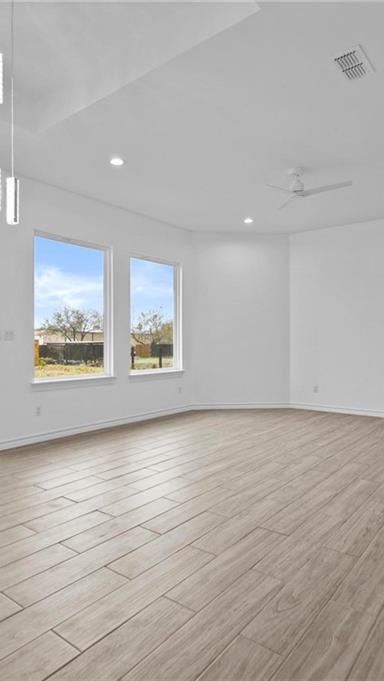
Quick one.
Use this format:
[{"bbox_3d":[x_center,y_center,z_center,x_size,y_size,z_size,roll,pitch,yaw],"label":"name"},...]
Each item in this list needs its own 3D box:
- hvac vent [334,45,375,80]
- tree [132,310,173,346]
[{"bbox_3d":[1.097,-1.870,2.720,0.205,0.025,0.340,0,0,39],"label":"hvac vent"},{"bbox_3d":[-4.350,-0.750,41.000,4.900,5.100,4.700,0,0,0],"label":"tree"}]

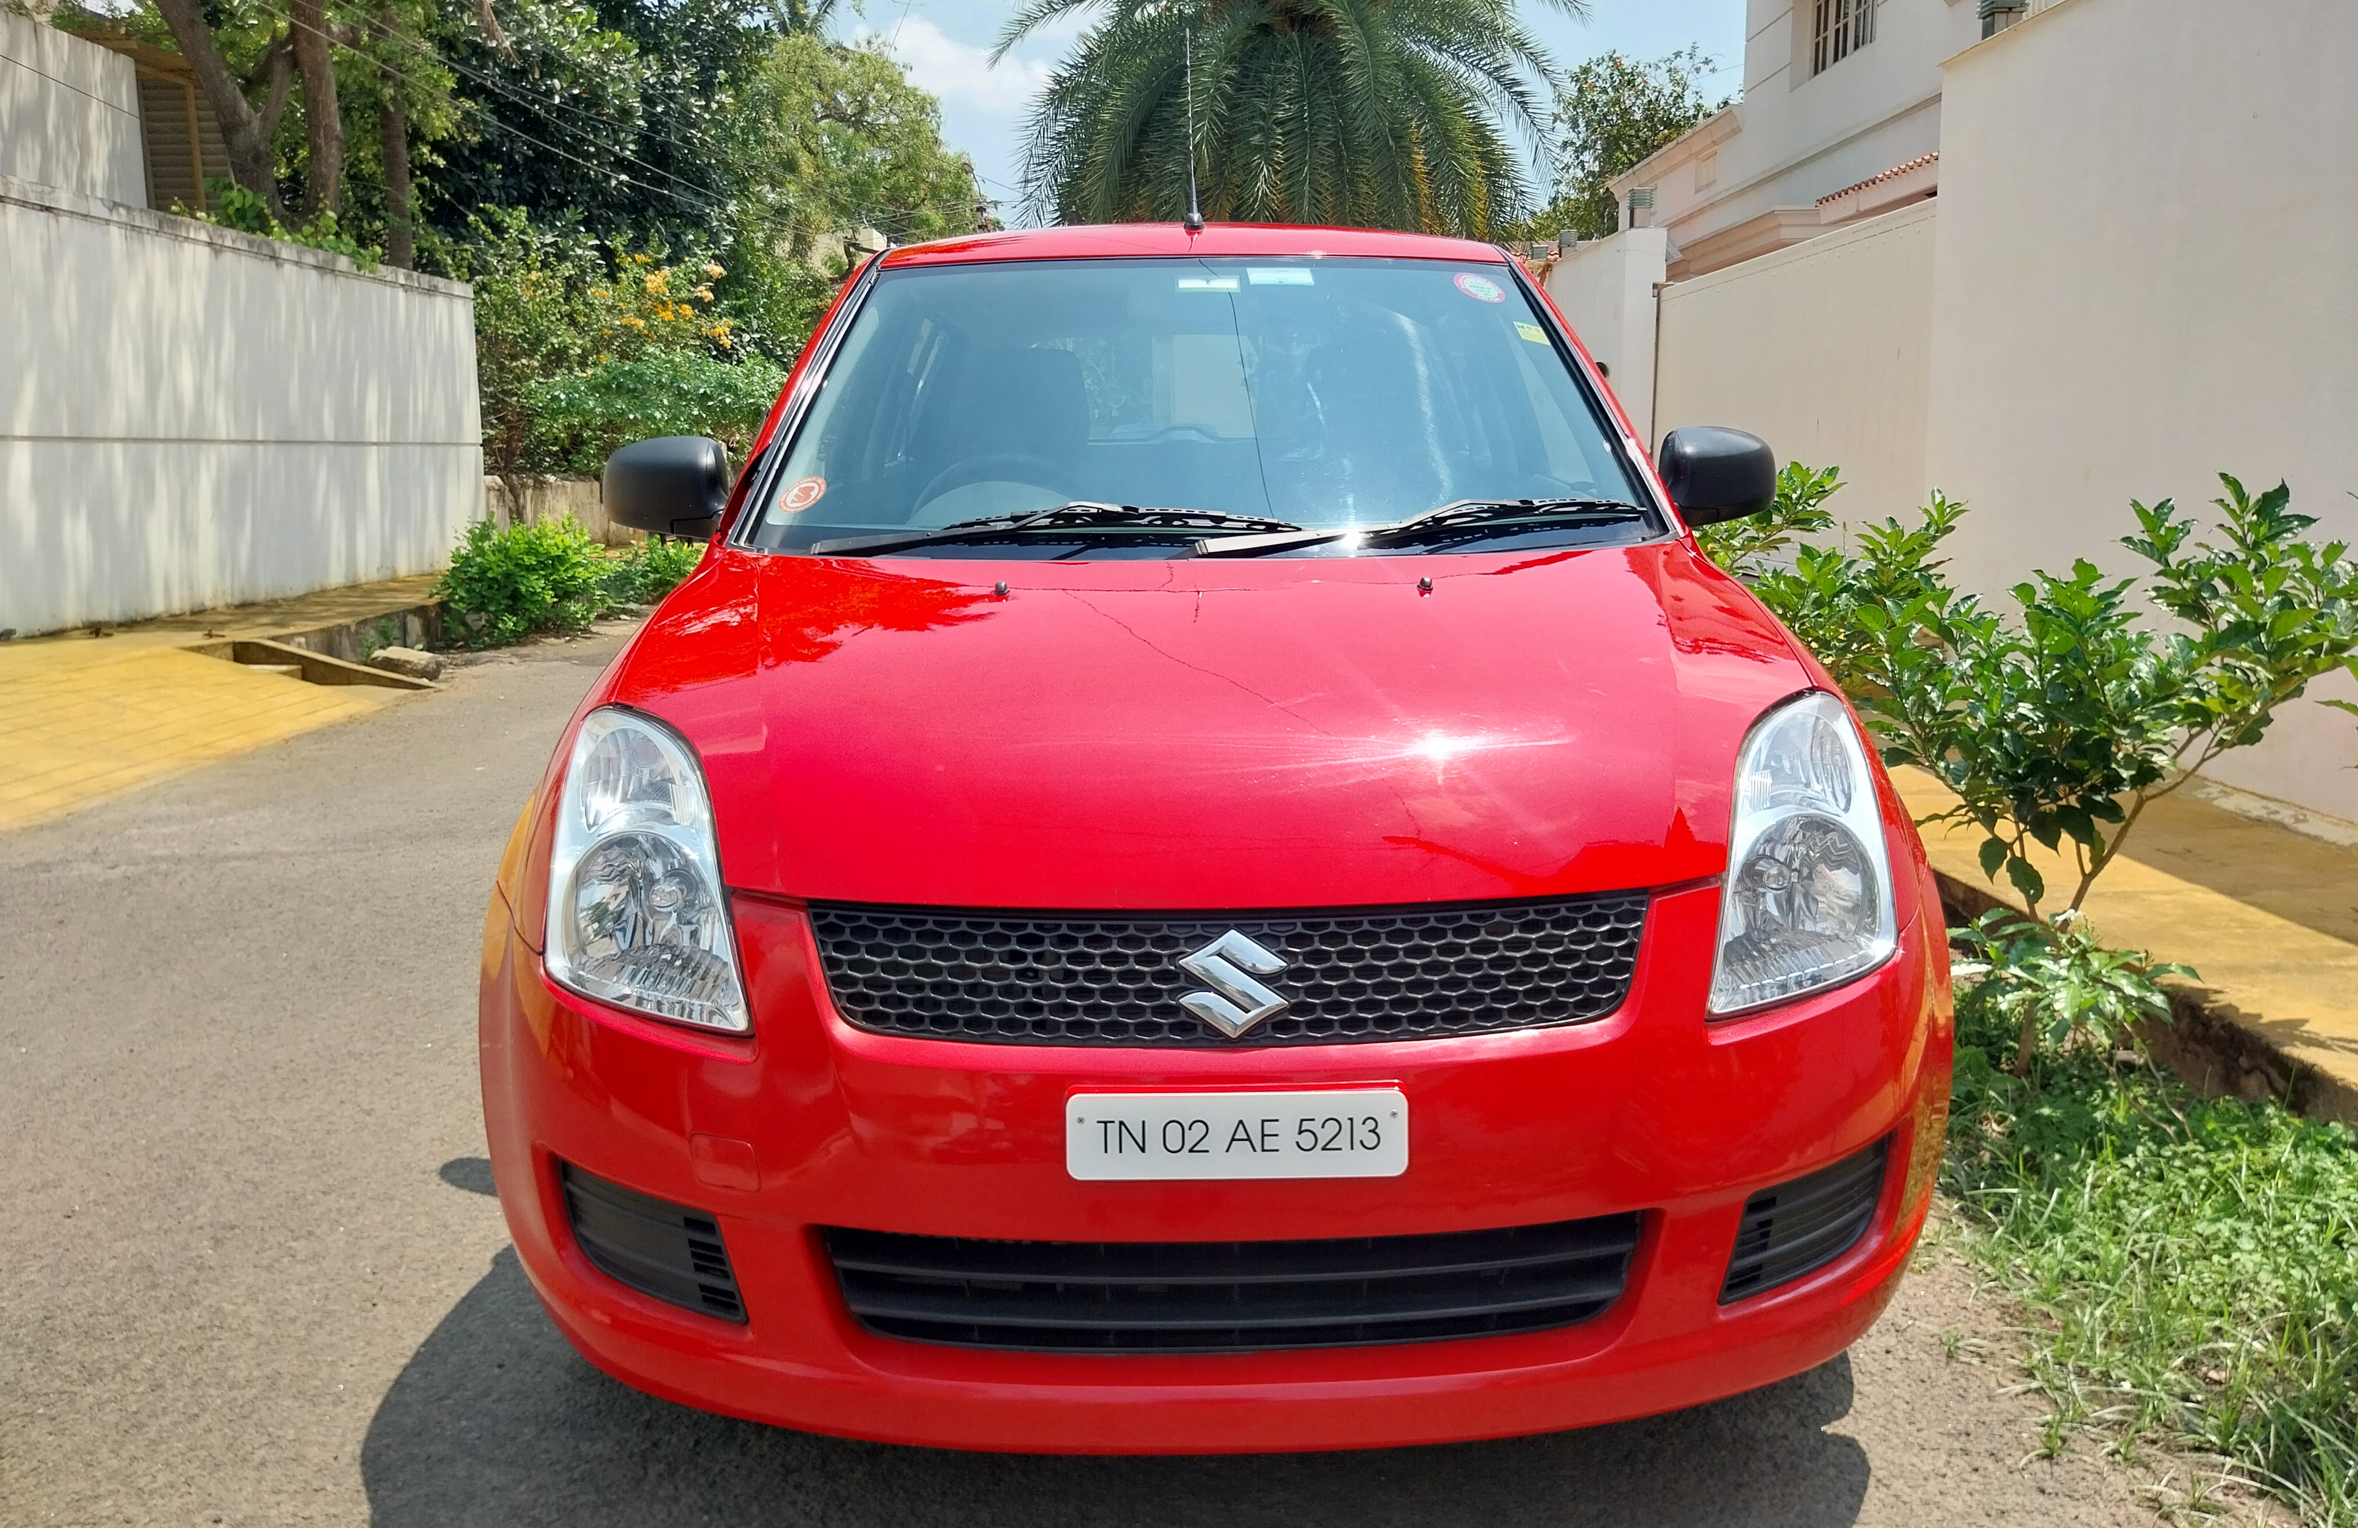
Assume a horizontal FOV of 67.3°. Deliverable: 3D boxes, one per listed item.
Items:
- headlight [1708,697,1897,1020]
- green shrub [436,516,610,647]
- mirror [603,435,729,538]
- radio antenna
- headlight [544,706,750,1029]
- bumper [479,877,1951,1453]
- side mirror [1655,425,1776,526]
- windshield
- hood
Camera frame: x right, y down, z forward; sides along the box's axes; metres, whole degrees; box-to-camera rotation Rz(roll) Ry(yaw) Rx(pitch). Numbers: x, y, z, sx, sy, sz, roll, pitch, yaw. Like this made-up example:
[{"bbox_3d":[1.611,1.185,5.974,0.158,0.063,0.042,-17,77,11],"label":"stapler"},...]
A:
[{"bbox_3d":[0.621,0.076,1.815,0.279,0.274,0.365,-2,10,-9],"label":"headlight"},{"bbox_3d":[-4.288,-1.185,11.563,1.045,0.771,0.964,-1,10,0],"label":"green shrub"},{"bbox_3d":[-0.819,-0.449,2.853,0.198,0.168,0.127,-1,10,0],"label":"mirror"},{"bbox_3d":[0.020,-1.220,3.392,0.035,0.467,0.041,-1,-20,0],"label":"radio antenna"},{"bbox_3d":[-0.530,0.088,1.806,0.279,0.274,0.365,1,10,8],"label":"headlight"},{"bbox_3d":[0.049,0.360,1.751,1.654,0.548,0.457,-1,10,0],"label":"bumper"},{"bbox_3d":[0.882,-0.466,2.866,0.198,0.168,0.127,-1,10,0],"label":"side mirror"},{"bbox_3d":[0.032,-0.557,2.756,1.380,0.132,0.832,-1,46,0],"label":"windshield"},{"bbox_3d":[0.042,-0.084,2.018,1.401,0.213,1.035,-1,23,0],"label":"hood"}]

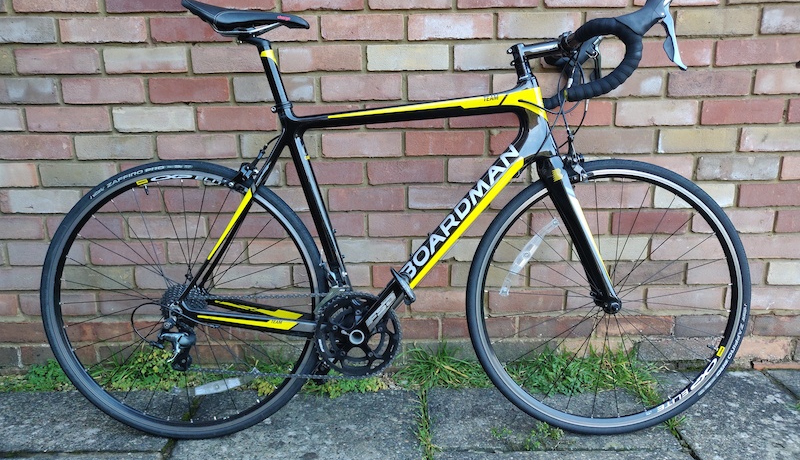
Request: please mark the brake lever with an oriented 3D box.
[{"bbox_3d":[0.510,-0.358,1.079,0.060,0.118,0.035,0,8,0],"label":"brake lever"}]

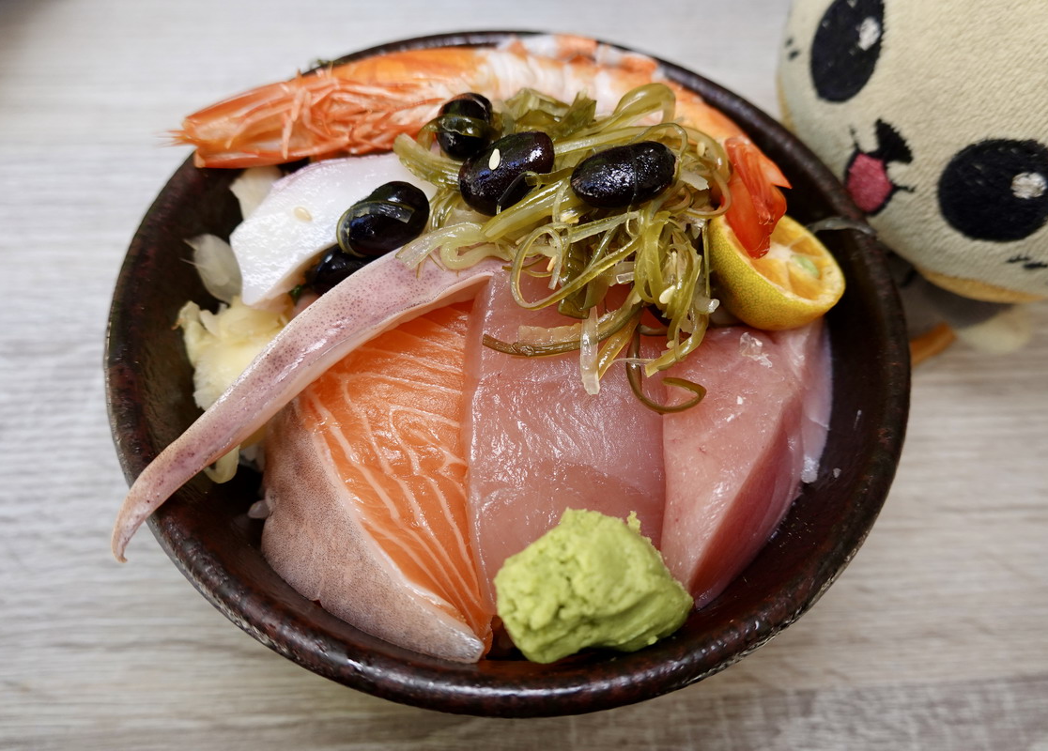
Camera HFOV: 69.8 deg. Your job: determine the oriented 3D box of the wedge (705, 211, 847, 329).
[{"bbox_3d":[0.044,-0.019,0.143,0.028,0.014,0.028,42,43,8],"label":"wedge"}]

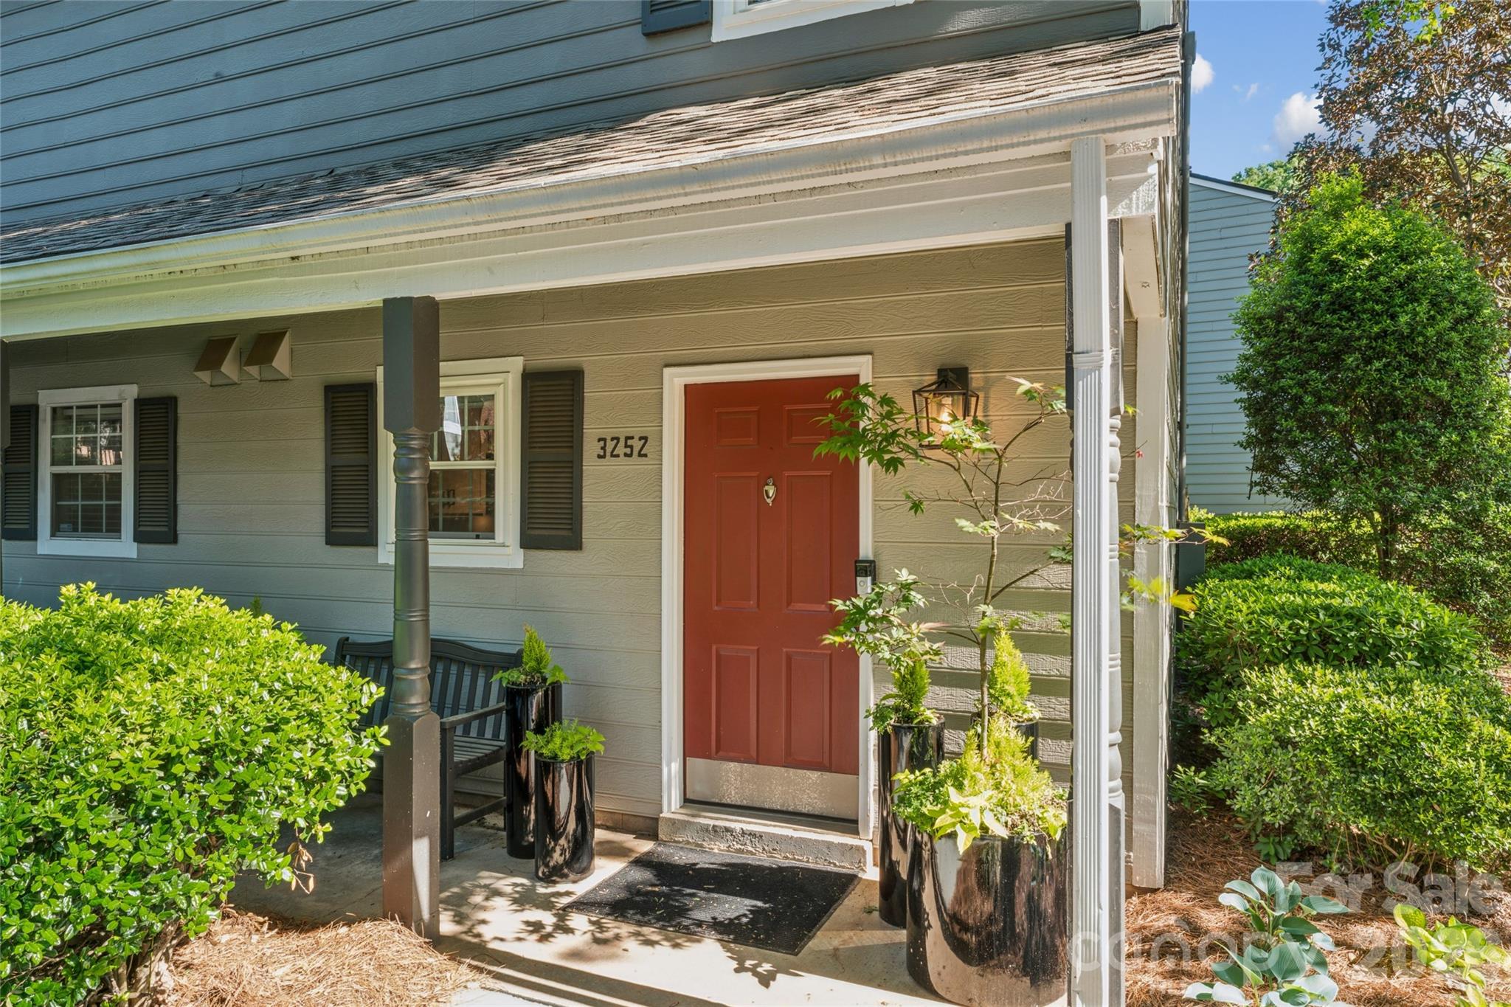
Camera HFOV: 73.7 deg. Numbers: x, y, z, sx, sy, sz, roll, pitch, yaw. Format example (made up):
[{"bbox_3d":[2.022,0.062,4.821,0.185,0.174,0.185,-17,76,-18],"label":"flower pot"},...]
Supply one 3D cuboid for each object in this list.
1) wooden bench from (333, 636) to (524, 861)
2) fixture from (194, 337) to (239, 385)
[{"bbox_3d":[-1.860,1.178,5.112,1.290,0.920,0.610,0,0,24],"label":"wooden bench"},{"bbox_3d":[-3.264,-0.869,6.076,0.252,0.299,0.145,0,0,24],"label":"fixture"}]

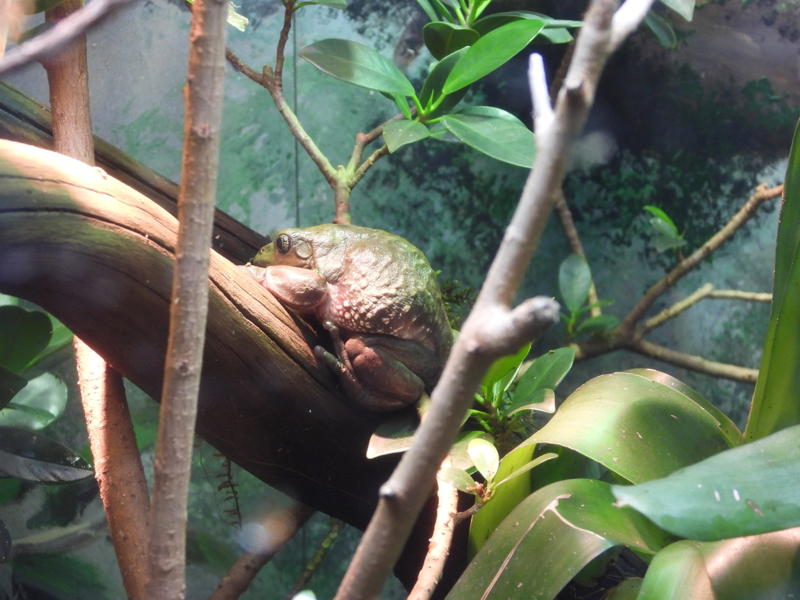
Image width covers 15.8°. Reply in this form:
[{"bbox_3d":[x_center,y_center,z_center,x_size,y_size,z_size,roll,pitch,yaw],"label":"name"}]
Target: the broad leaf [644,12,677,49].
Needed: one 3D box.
[{"bbox_3d":[0.155,-0.161,1.720,0.012,0.025,0.012,-31,-6,-7],"label":"broad leaf"}]

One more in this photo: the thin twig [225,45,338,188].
[{"bbox_3d":[-0.064,-0.100,1.570,0.021,0.098,0.018,-37,0,0],"label":"thin twig"}]

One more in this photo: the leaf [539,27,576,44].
[{"bbox_3d":[0.085,-0.147,1.600,0.027,0.010,0.018,1,5,6],"label":"leaf"}]

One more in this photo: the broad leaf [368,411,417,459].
[{"bbox_3d":[-0.003,0.068,1.460,0.029,0.020,0.022,-1,5,-12],"label":"broad leaf"}]

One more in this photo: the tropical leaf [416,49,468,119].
[{"bbox_3d":[0.024,-0.119,1.570,0.023,0.043,0.015,32,-12,13],"label":"tropical leaf"}]

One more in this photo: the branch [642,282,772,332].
[{"bbox_3d":[0.179,0.004,1.680,0.077,0.017,0.020,-15,0,0],"label":"branch"}]

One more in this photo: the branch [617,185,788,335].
[{"bbox_3d":[0.177,-0.024,1.700,0.125,0.017,0.020,-41,0,0],"label":"branch"}]

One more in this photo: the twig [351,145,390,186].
[{"bbox_3d":[-0.017,-0.073,1.560,0.006,0.028,0.010,43,0,0],"label":"twig"}]

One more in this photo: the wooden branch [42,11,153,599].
[{"bbox_3d":[-0.170,0.000,1.620,0.030,0.335,0.040,-7,0,0],"label":"wooden branch"}]

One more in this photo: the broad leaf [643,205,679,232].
[{"bbox_3d":[0.151,-0.047,1.680,0.024,0.012,0.014,27,12,-4],"label":"broad leaf"}]

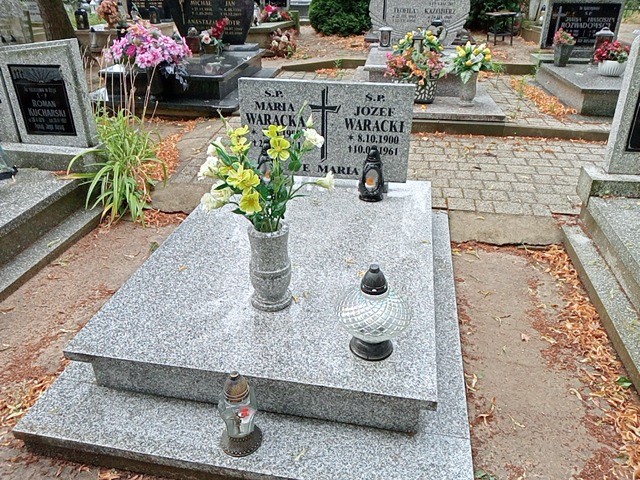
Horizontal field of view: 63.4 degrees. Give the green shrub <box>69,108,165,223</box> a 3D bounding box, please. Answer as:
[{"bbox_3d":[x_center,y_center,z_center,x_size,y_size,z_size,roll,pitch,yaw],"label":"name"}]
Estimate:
[{"bbox_3d":[-1.123,-0.419,2.804,0.515,0.524,0.453,5,29,9],"label":"green shrub"}]

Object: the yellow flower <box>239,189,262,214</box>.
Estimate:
[{"bbox_3d":[-0.206,-0.114,1.537,0.071,0.077,0.041,-4,18,-7],"label":"yellow flower"}]

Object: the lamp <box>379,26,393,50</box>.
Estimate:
[{"bbox_3d":[0.710,-2.169,5.574,0.145,0.218,0.145,6,29,9],"label":"lamp"}]

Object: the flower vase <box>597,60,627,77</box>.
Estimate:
[{"bbox_3d":[2.758,-1.615,4.881,0.260,0.110,0.260,6,29,9],"label":"flower vase"}]

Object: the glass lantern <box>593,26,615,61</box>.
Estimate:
[{"bbox_3d":[2.910,-1.999,5.327,0.170,0.349,0.170,6,29,9],"label":"glass lantern"}]

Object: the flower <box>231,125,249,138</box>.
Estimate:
[{"bbox_3d":[-0.236,-0.318,1.517,0.053,0.041,0.051,5,29,9],"label":"flower"}]

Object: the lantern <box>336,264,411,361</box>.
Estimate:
[{"bbox_3d":[0.160,0.200,1.502,0.215,0.288,0.215,5,29,9],"label":"lantern"}]

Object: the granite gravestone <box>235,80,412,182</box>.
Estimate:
[{"bbox_3d":[0.027,-0.545,2.585,0.842,0.476,0.062,6,29,9],"label":"granite gravestone"}]

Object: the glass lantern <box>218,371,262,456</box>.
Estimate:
[{"bbox_3d":[-0.225,0.466,1.431,0.119,0.253,0.119,5,29,9],"label":"glass lantern"}]

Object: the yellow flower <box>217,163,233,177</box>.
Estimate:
[{"bbox_3d":[-0.299,-0.223,1.641,0.050,0.038,0.038,6,29,9],"label":"yellow flower"}]

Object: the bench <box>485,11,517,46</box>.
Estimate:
[{"bbox_3d":[2.550,-2.954,7.254,0.350,0.410,0.380,13,32,22],"label":"bench"}]

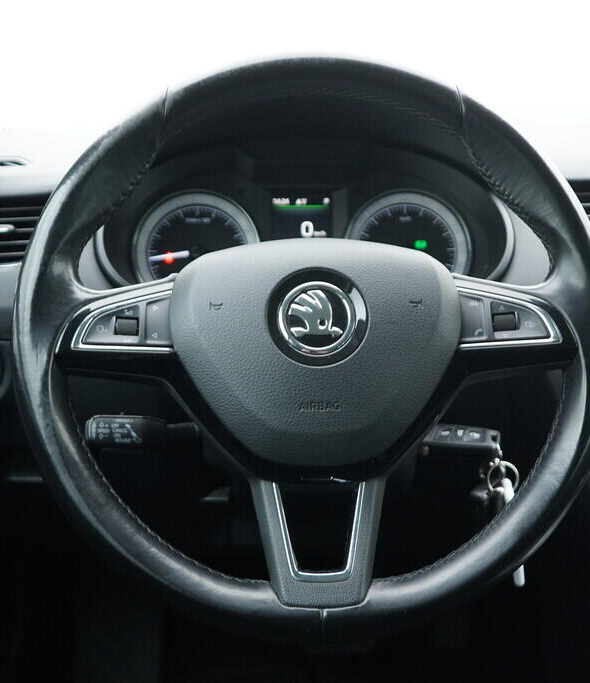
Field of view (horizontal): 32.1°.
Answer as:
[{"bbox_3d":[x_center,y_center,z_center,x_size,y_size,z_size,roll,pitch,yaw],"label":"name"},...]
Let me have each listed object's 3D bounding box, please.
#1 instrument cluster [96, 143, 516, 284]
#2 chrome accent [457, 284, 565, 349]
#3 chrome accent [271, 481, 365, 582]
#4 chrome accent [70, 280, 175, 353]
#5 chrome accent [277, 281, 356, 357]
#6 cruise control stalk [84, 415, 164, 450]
[{"bbox_3d":[0.008,-0.095,0.820,0.330,0.125,0.100,-1,-5,0],"label":"instrument cluster"},{"bbox_3d":[0.131,-0.015,0.630,0.061,0.040,0.014,-1,-15,0],"label":"chrome accent"},{"bbox_3d":[0.014,0.112,0.602,0.054,0.060,0.014,-1,-17,0],"label":"chrome accent"},{"bbox_3d":[-0.106,-0.015,0.630,0.062,0.042,0.014,-1,-15,0],"label":"chrome accent"},{"bbox_3d":[0.013,-0.014,0.620,0.047,0.047,0.009,-1,-15,0],"label":"chrome accent"},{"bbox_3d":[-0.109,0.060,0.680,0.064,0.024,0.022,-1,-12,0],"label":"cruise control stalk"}]

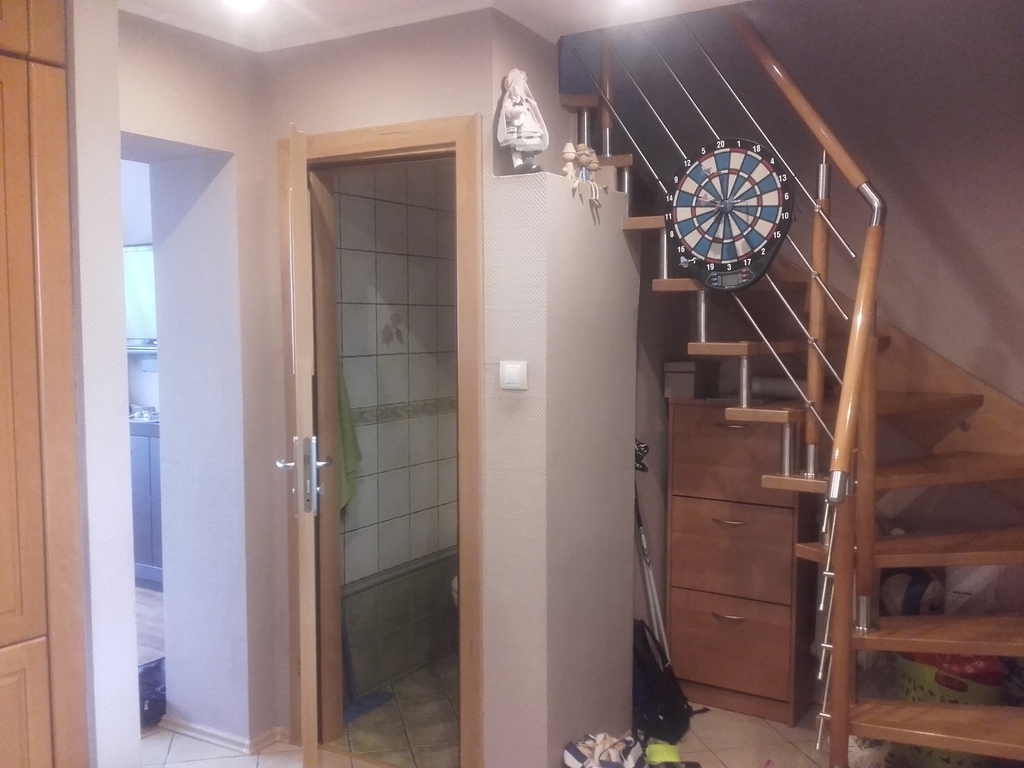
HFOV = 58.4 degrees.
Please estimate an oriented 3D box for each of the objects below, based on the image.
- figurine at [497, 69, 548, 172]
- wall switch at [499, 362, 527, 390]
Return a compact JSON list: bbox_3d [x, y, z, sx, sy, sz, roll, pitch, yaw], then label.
[{"bbox_3d":[0.032,-0.759,2.674,0.125,0.315,0.100,-3,5,-35],"label":"figurine"},{"bbox_3d":[0.007,-0.025,2.662,0.082,0.082,0.013,3,5,31],"label":"wall switch"}]

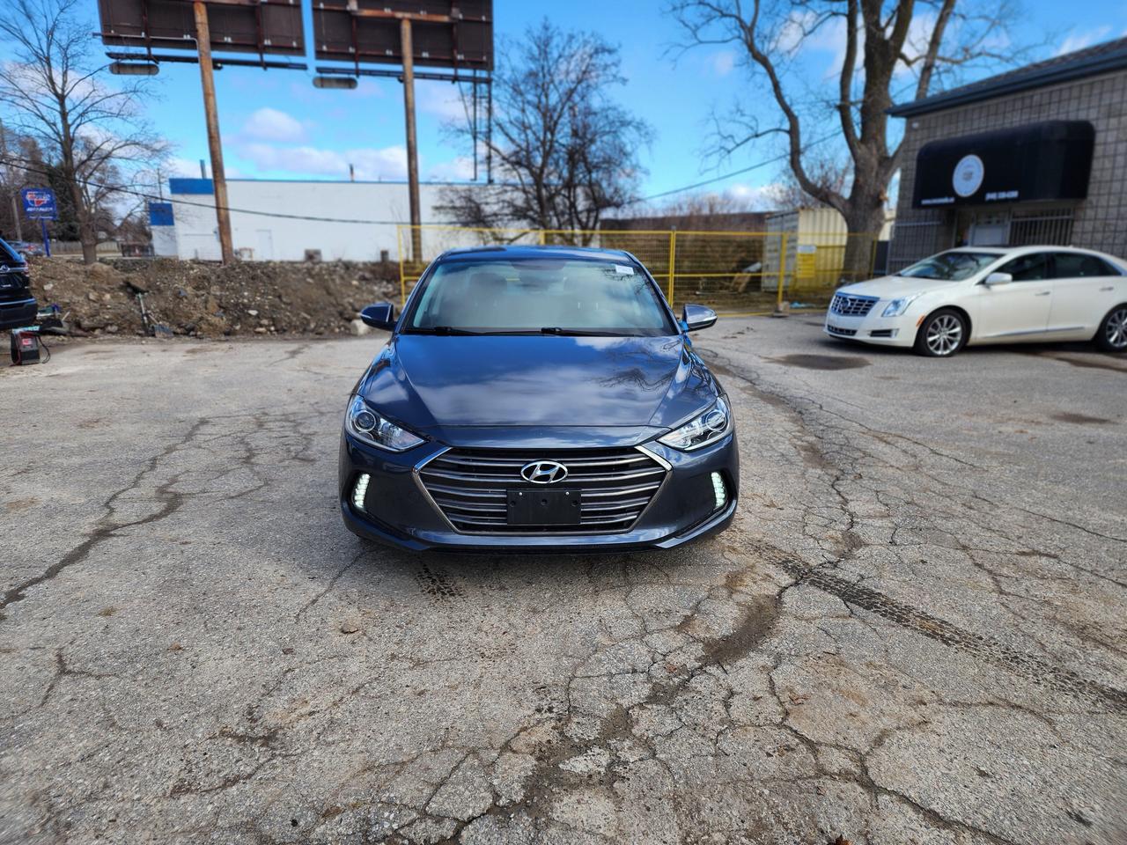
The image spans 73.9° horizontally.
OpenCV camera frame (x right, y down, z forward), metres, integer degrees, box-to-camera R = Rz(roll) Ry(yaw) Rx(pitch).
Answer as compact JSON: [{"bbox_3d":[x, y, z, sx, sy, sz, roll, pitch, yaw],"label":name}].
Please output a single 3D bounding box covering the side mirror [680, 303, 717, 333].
[{"bbox_3d":[0.778,-0.601,4.316,0.220,0.160,0.180,0,13,-3],"label":"side mirror"}]

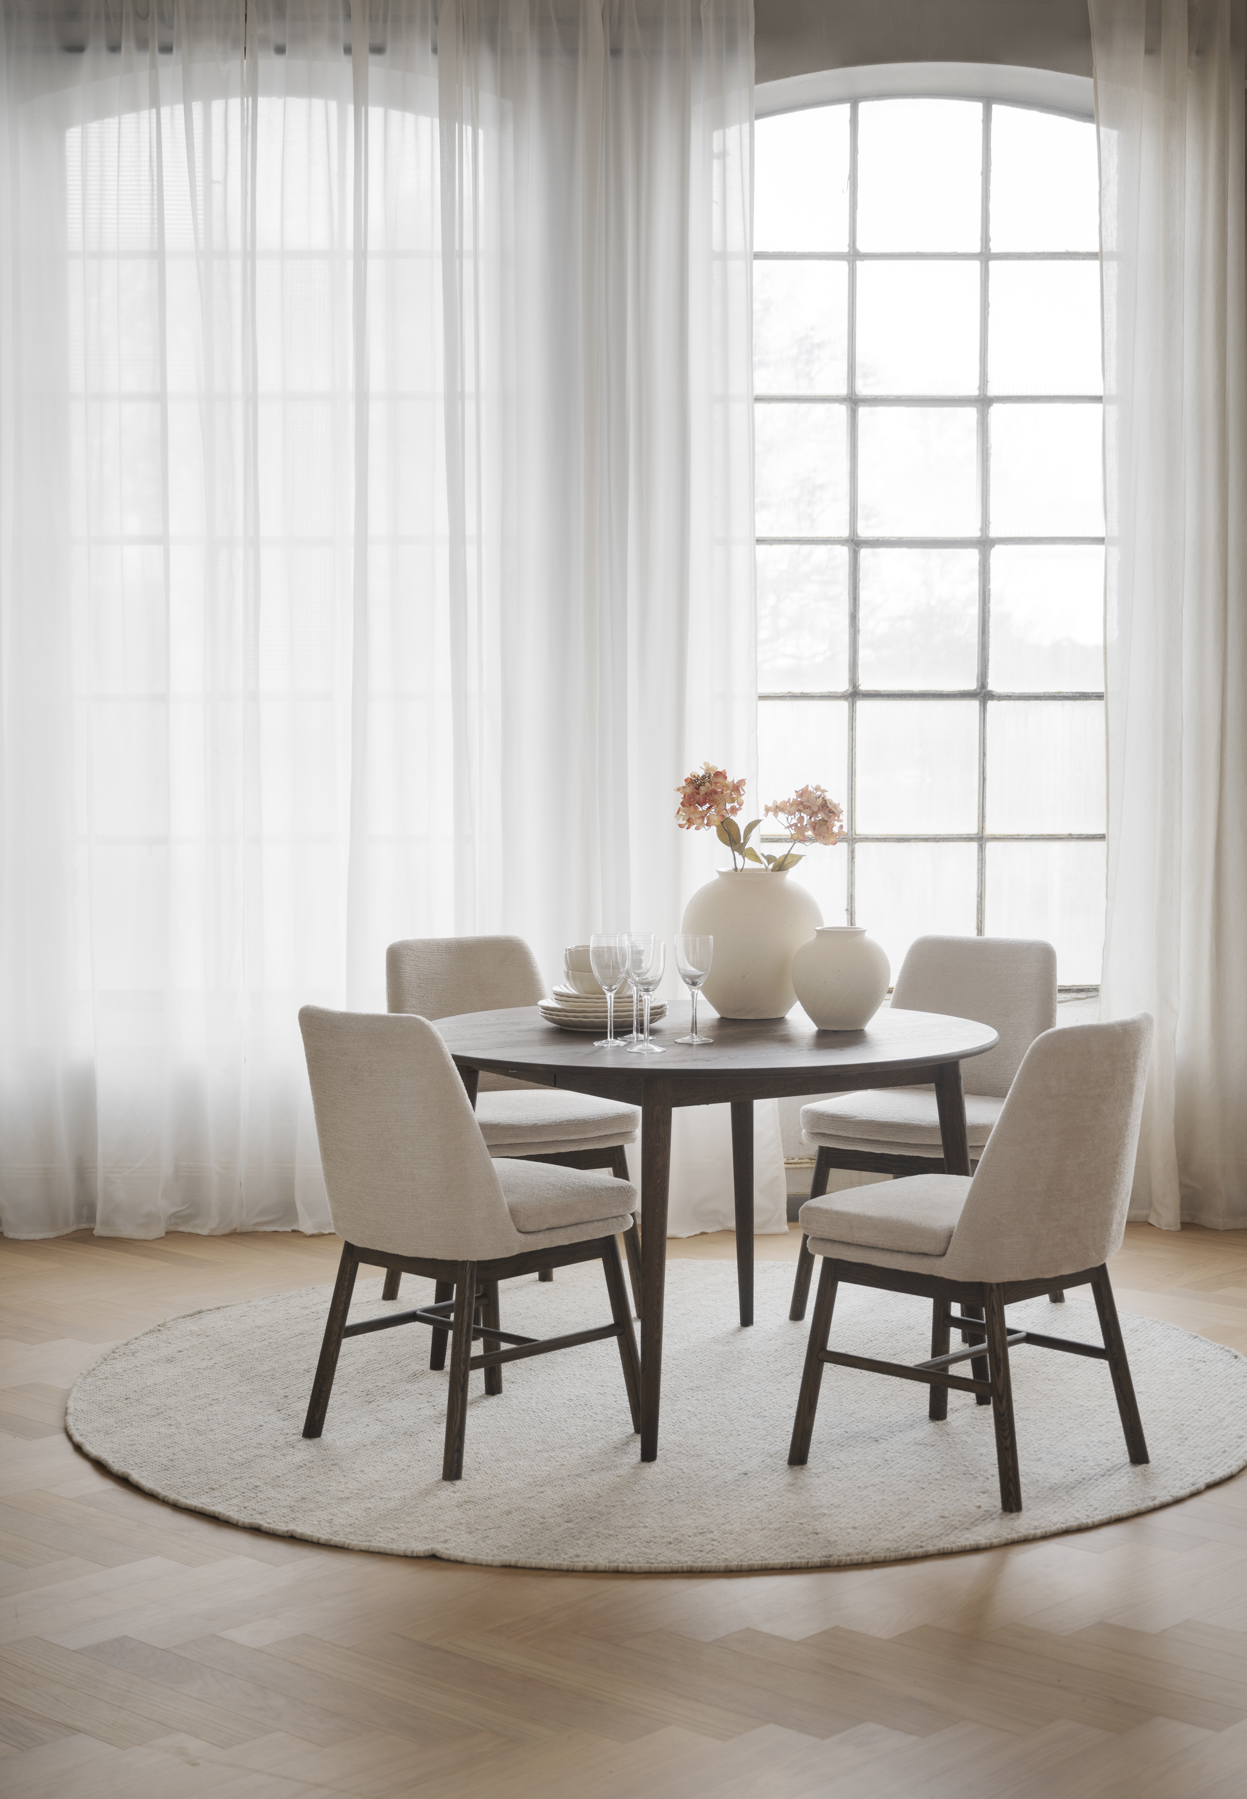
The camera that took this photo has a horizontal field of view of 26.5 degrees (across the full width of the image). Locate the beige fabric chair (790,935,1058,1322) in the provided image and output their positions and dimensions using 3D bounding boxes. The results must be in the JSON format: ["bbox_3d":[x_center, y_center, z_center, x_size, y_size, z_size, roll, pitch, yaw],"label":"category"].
[{"bbox_3d":[0.722,0.535,6.176,0.465,0.855,0.540,2,5,35],"label":"beige fabric chair"}]

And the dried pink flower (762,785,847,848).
[{"bbox_3d":[0.393,-0.180,5.723,0.177,0.133,0.150,0,4,0],"label":"dried pink flower"}]

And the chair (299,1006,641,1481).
[{"bbox_3d":[-0.300,0.611,5.107,0.565,0.852,0.480,-4,5,-44],"label":"chair"}]

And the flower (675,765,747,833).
[{"bbox_3d":[0.189,-0.221,5.723,0.153,0.148,0.140,0,4,0],"label":"flower"}]

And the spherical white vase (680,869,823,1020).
[{"bbox_3d":[0.280,0.096,5.723,0.308,0.312,0.308,0,4,0],"label":"spherical white vase"}]

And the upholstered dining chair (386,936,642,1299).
[{"bbox_3d":[-0.269,0.534,6.232,0.480,0.852,0.565,-2,4,-29],"label":"upholstered dining chair"}]

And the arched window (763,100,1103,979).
[{"bbox_3d":[0.840,-0.997,7.500,1.125,2.539,0.120,0,4,0],"label":"arched window"}]

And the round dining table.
[{"bbox_3d":[0.167,0.641,5.497,1.210,0.738,1.210,0,4,0],"label":"round dining table"}]

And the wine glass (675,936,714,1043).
[{"bbox_3d":[0.141,0.178,5.253,0.078,0.210,0.078,0,4,0],"label":"wine glass"}]

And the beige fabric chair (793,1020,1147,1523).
[{"bbox_3d":[0.653,0.620,4.886,0.540,0.855,0.465,3,5,43],"label":"beige fabric chair"}]

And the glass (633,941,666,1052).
[{"bbox_3d":[0.046,0.187,5.113,0.074,0.211,0.074,0,4,0],"label":"glass"}]

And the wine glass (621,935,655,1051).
[{"bbox_3d":[0.028,0.176,5.352,0.077,0.212,0.077,0,4,0],"label":"wine glass"}]

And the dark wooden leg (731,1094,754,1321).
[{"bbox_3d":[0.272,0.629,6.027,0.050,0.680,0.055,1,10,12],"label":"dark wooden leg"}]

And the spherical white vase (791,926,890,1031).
[{"bbox_3d":[0.458,0.161,5.548,0.208,0.213,0.208,0,4,0],"label":"spherical white vase"}]

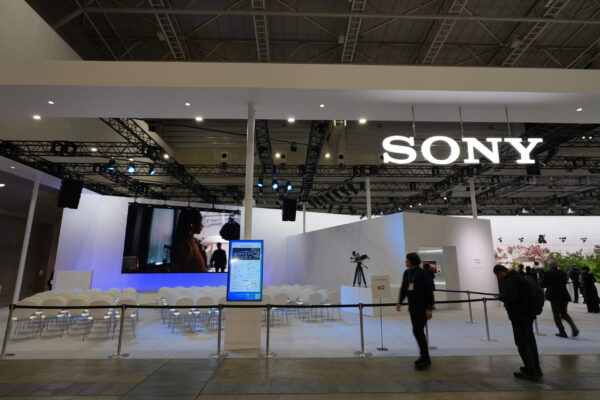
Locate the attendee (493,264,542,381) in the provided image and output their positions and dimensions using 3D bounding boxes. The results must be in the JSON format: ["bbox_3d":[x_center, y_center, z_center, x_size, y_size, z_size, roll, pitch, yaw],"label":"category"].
[{"bbox_3d":[3.293,1.761,4.976,0.580,1.560,0.500,-5,-13,23],"label":"attendee"}]

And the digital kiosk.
[{"bbox_3d":[-1.097,1.874,6.752,0.700,2.080,0.320,0,-12,-2],"label":"digital kiosk"}]

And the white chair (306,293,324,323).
[{"bbox_3d":[0.402,3.212,10.032,0.510,0.810,0.530,7,-14,-29],"label":"white chair"}]

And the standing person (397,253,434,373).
[{"bbox_3d":[1.872,1.765,5.426,0.400,1.740,0.500,8,-14,-33],"label":"standing person"}]

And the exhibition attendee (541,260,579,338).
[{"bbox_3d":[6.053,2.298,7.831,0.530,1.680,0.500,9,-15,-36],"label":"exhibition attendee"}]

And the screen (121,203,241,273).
[{"bbox_3d":[-6.411,2.257,18.747,6.125,3.633,0.150,5,-13,-23],"label":"screen"}]

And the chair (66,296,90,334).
[{"bbox_3d":[-5.187,2.756,7.862,0.520,0.820,0.530,3,-12,-16],"label":"chair"}]

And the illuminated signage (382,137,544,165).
[{"bbox_3d":[3.852,-1.149,7.802,3.839,0.692,0.150,0,-12,-2],"label":"illuminated signage"}]

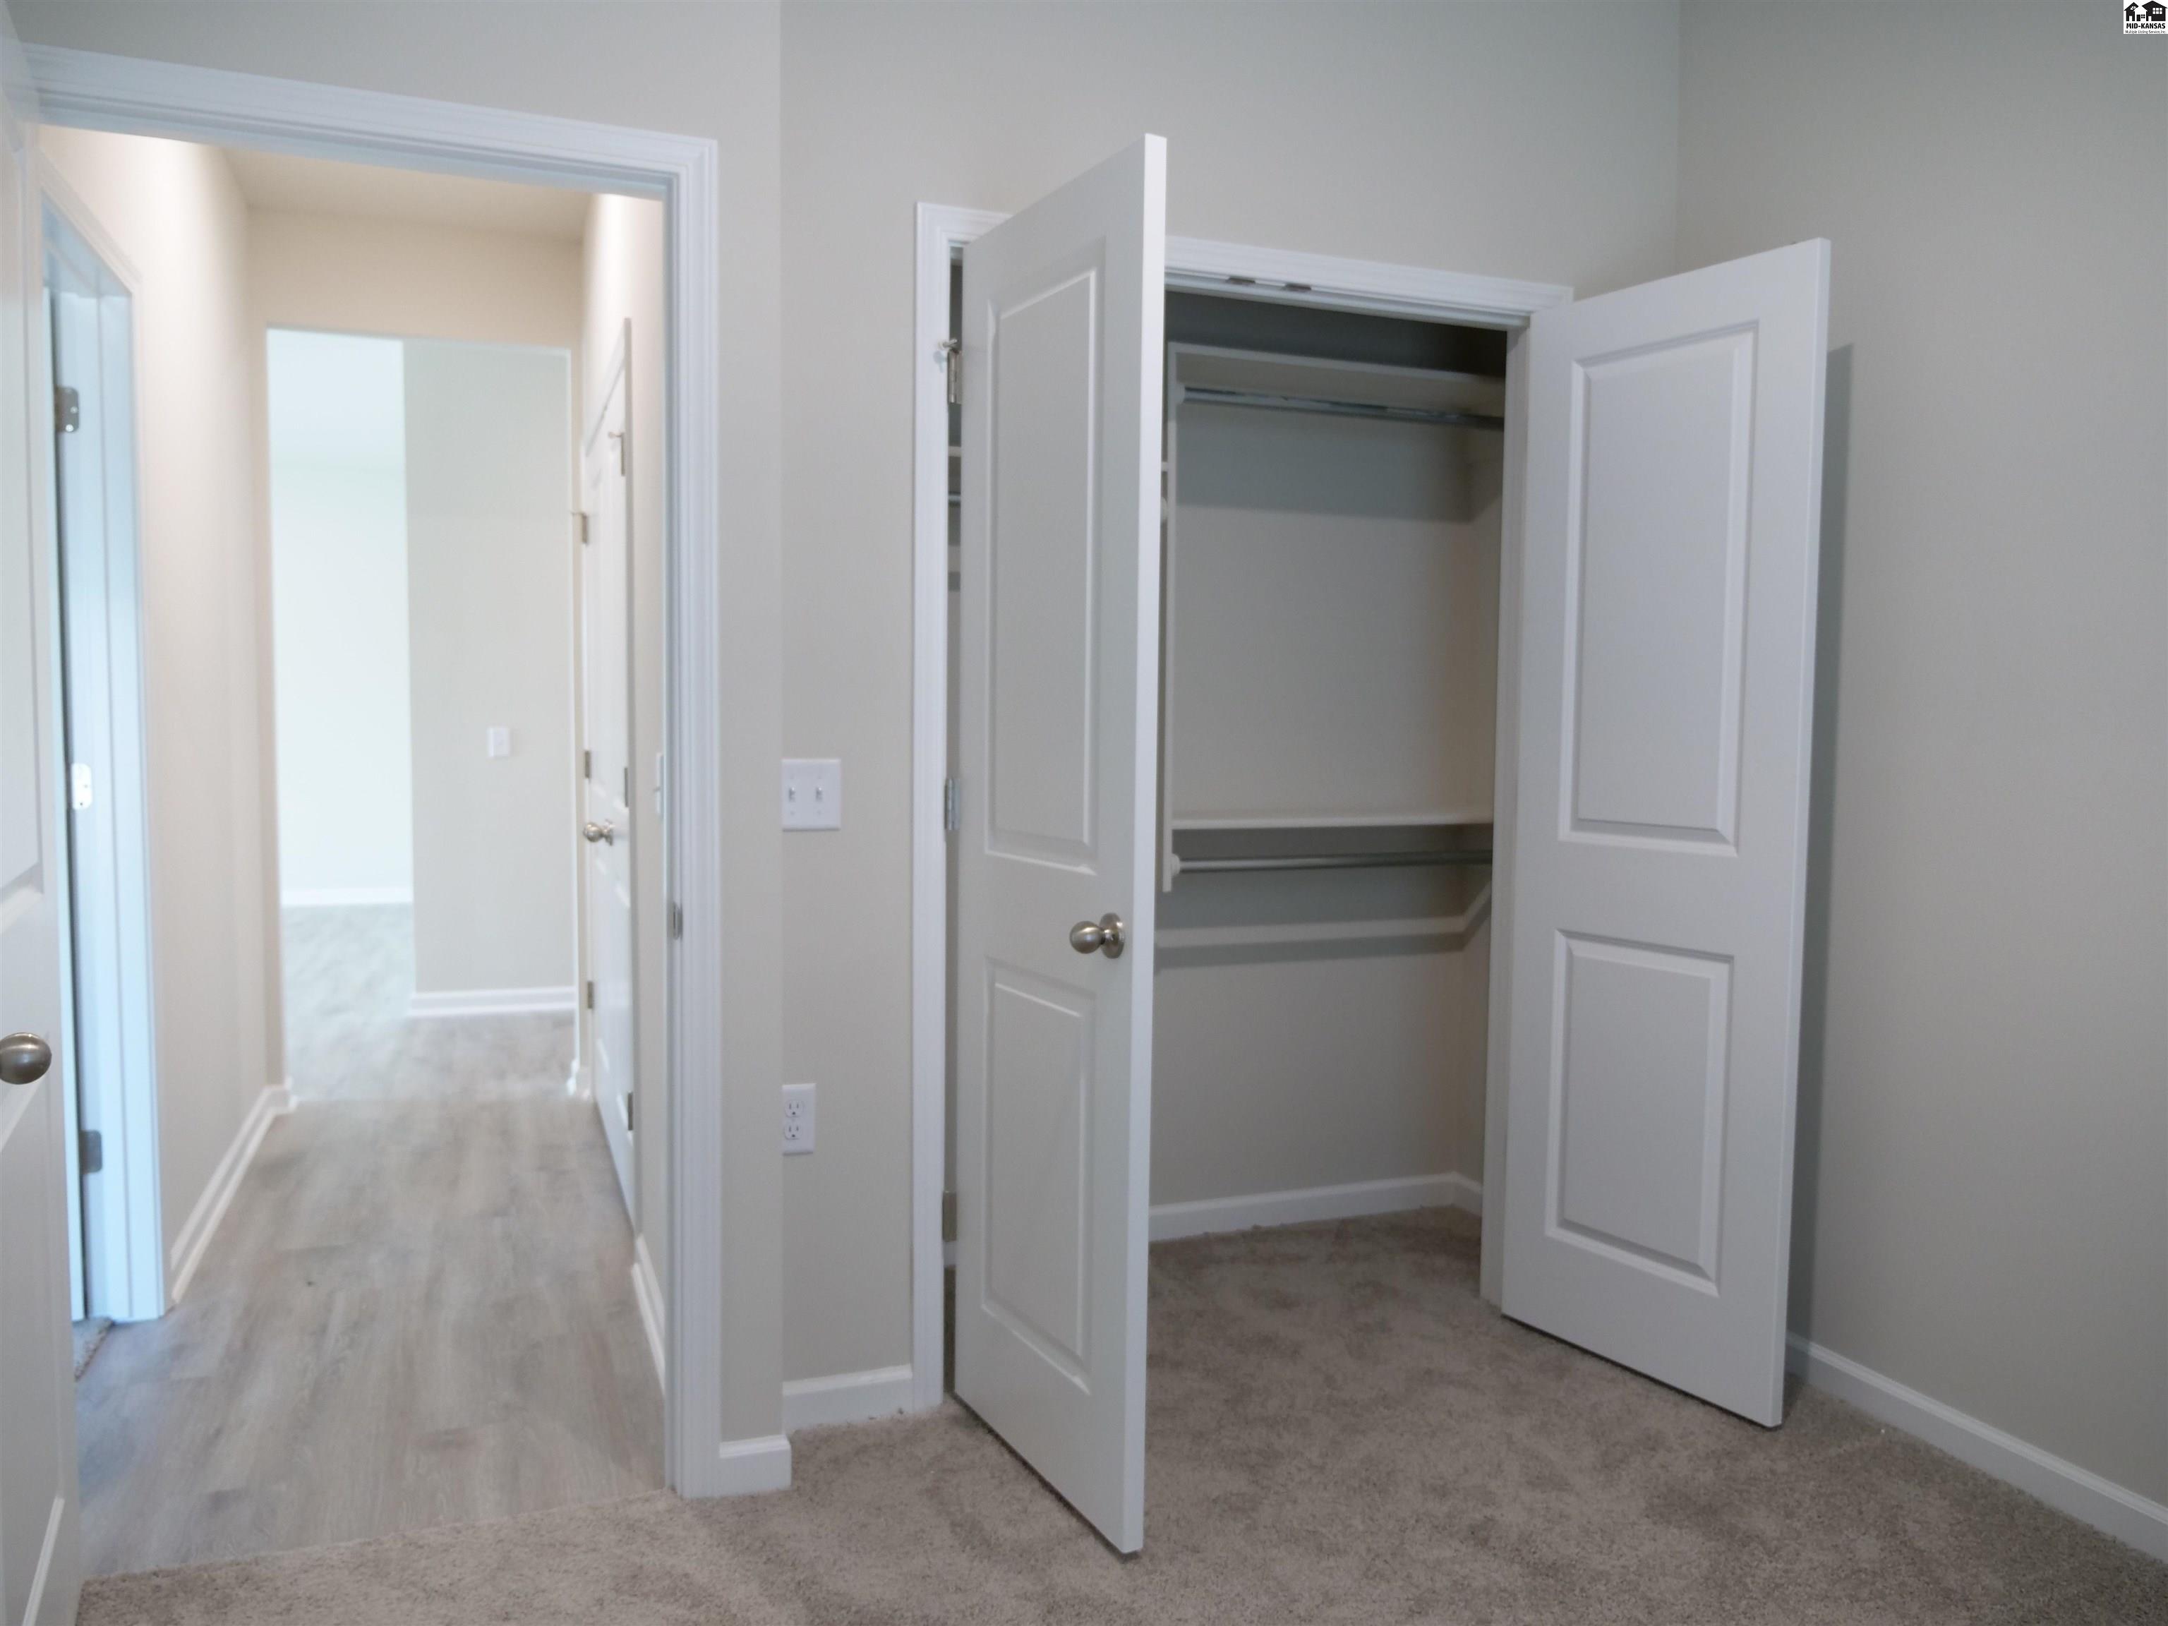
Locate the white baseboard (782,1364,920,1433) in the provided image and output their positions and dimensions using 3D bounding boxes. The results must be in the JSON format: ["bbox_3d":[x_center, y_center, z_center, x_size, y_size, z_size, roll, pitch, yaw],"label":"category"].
[{"bbox_3d":[-0.418,1.022,2.604,0.248,0.083,0.015,-1,4,-22],"label":"white baseboard"}]

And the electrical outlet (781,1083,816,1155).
[{"bbox_3d":[-0.492,0.518,2.545,0.069,0.115,0.007,-1,4,-22],"label":"electrical outlet"}]

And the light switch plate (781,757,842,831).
[{"bbox_3d":[-0.465,-0.030,2.517,0.115,0.115,0.012,-1,4,-22],"label":"light switch plate"}]

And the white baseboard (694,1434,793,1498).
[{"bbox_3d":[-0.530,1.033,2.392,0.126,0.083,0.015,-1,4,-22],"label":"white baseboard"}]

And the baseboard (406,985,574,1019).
[{"bbox_3d":[-2.410,0.782,6.242,0.730,0.088,0.020,-1,4,-22],"label":"baseboard"}]

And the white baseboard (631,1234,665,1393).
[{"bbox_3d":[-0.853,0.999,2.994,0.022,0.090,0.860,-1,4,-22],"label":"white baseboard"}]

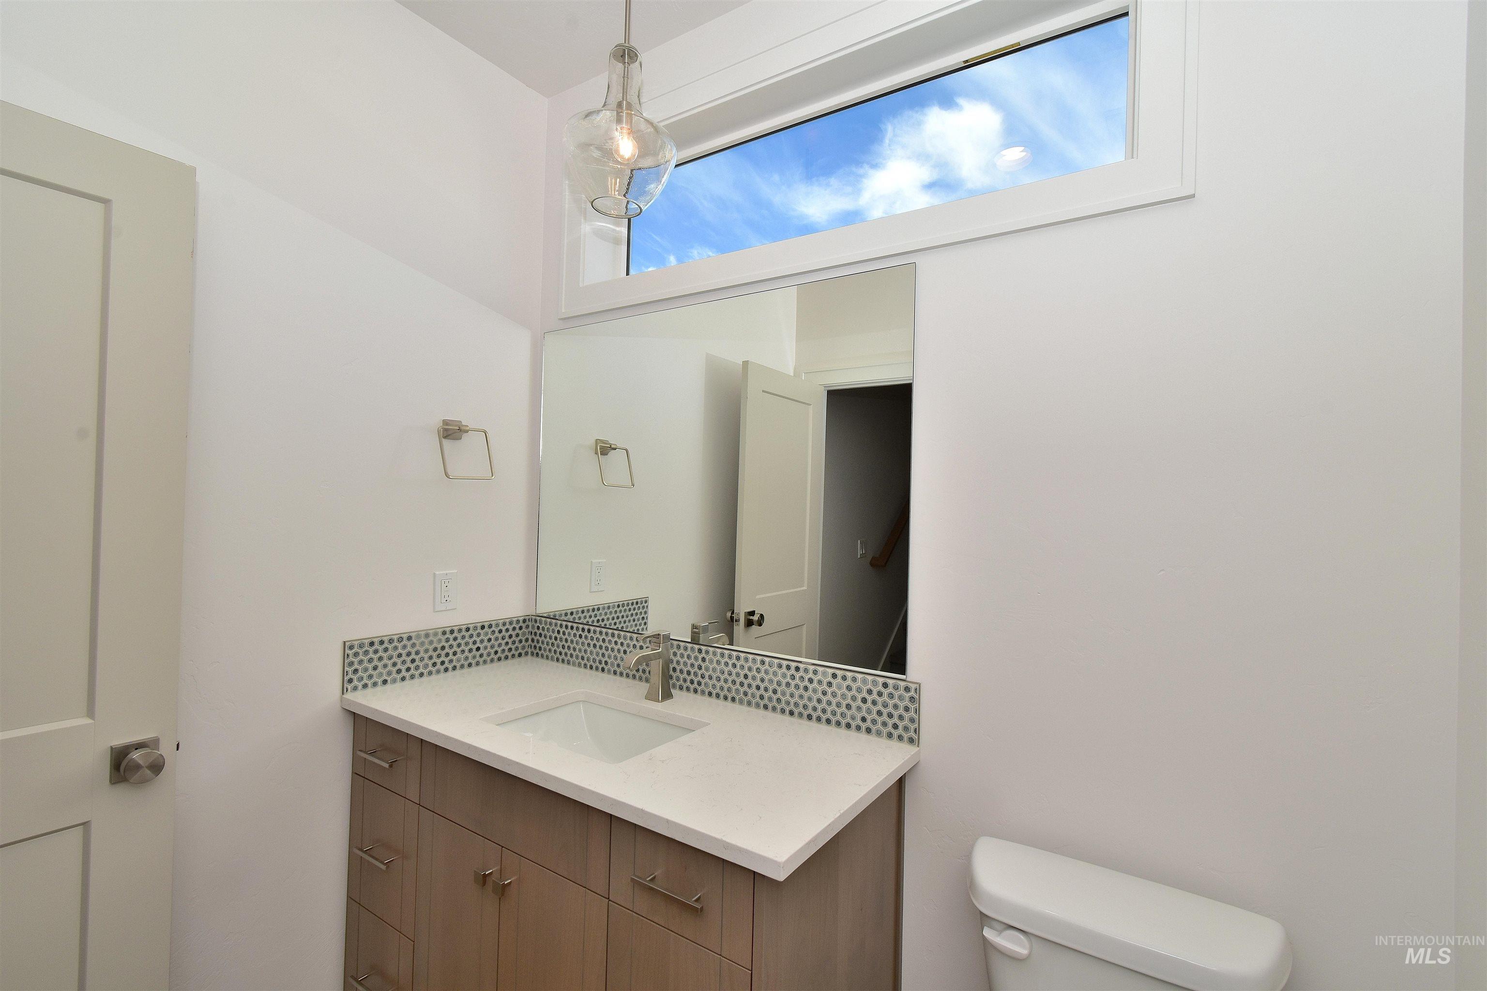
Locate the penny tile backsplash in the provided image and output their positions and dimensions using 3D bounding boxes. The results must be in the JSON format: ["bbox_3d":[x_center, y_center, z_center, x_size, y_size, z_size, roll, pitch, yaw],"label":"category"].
[{"bbox_3d":[-0.323,0.447,1.438,1.295,0.132,0.566,0,-2,34],"label":"penny tile backsplash"}]

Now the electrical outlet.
[{"bbox_3d":[-0.861,0.276,1.794,0.007,0.114,0.070,0,-2,34],"label":"electrical outlet"}]

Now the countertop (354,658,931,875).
[{"bbox_3d":[-0.324,0.527,1.437,1.295,0.030,0.561,0,-2,34],"label":"countertop"}]

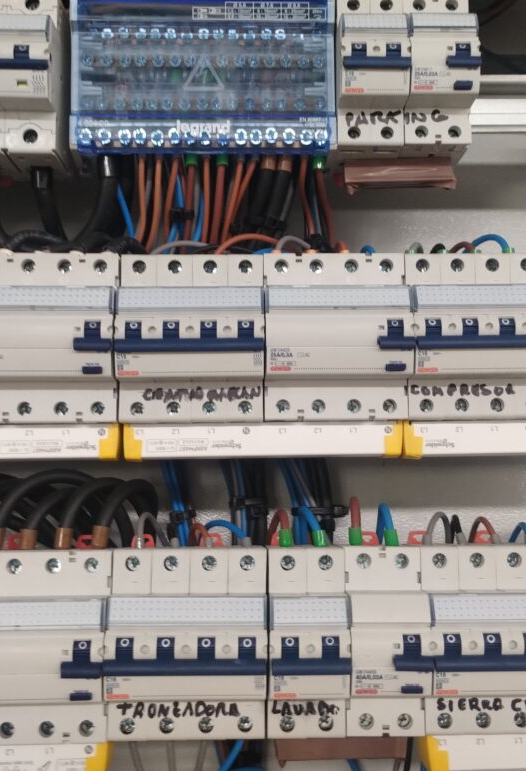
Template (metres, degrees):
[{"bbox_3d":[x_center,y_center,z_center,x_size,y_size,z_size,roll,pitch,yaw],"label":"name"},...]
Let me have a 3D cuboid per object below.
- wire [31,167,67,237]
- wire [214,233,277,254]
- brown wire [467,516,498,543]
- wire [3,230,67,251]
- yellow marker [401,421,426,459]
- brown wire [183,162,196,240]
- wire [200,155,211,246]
[{"bbox_3d":[-0.116,-0.100,0.449,0.019,0.039,0.016,0,-11,-2],"label":"wire"},{"bbox_3d":[-0.009,-0.076,0.447,0.035,0.012,0.012,0,-11,-2],"label":"wire"},{"bbox_3d":[0.108,0.071,0.407,0.014,0.013,0.010,0,-6,-2],"label":"brown wire"},{"bbox_3d":[-0.122,-0.078,0.445,0.034,0.011,0.014,0,-11,-2],"label":"wire"},{"bbox_3d":[0.077,0.028,0.424,0.011,0.020,0.020,0,-11,-2],"label":"yellow marker"},{"bbox_3d":[-0.041,-0.102,0.463,0.004,0.046,0.004,5,19,-2],"label":"brown wire"},{"bbox_3d":[-0.032,-0.102,0.463,0.004,0.053,0.004,3,18,-2],"label":"wire"}]

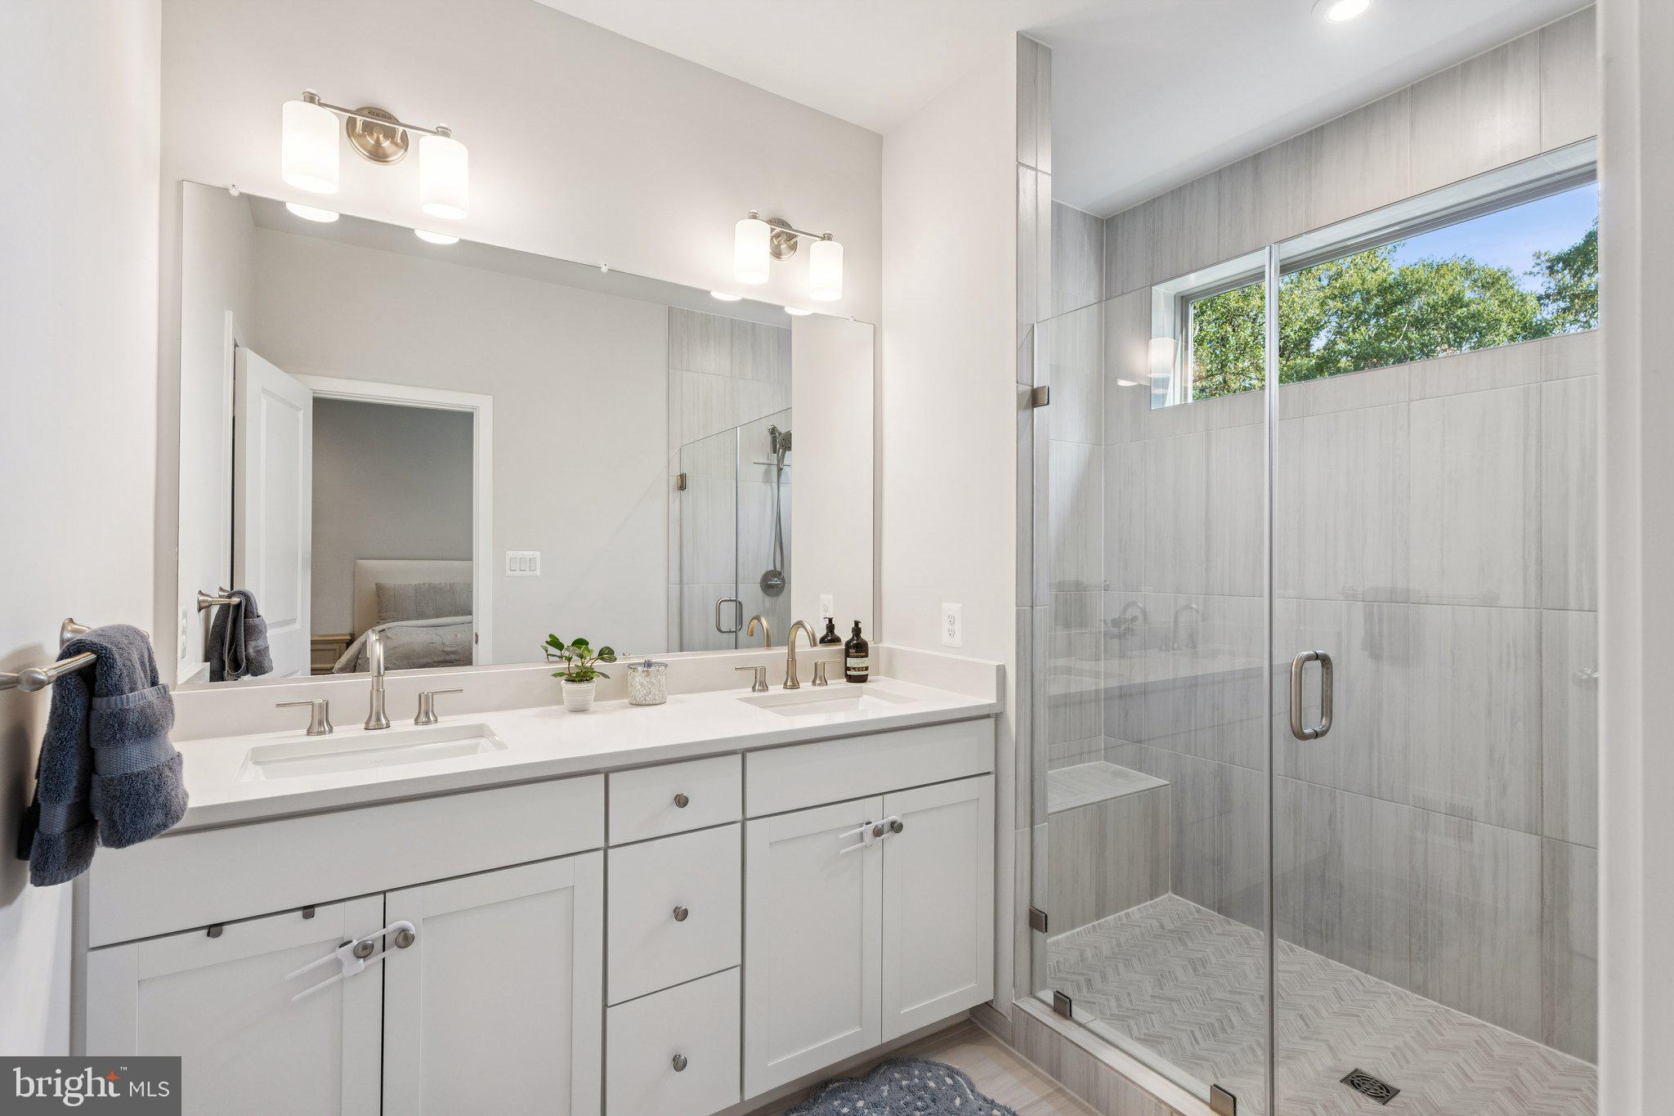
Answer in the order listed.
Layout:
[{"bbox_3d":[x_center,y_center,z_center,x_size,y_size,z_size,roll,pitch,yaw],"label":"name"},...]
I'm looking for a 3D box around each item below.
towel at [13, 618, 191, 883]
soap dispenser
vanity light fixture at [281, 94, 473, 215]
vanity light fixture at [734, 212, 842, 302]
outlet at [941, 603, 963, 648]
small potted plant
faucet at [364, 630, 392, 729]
[{"bbox_3d":[-0.947,0.230,0.960,0.130,0.288,0.255,1,0,-32],"label":"towel"},{"bbox_3d":[0.068,0.298,2.380,0.075,0.194,0.075,0,0,-21],"label":"soap dispenser"},{"bbox_3d":[-1.030,-0.910,1.679,0.352,0.198,0.137,1,0,-32],"label":"vanity light fixture"},{"bbox_3d":[-0.147,-0.902,2.236,0.352,0.198,0.137,1,0,-32],"label":"vanity light fixture"},{"bbox_3d":[0.336,0.198,2.195,0.008,0.122,0.080,1,0,-32],"label":"outlet"},{"bbox_3d":[-0.653,0.293,1.895,0.180,0.189,0.155,1,0,-32],"label":"small potted plant"},{"bbox_3d":[-1.011,0.282,1.636,0.050,0.205,0.172,1,0,-32],"label":"faucet"}]

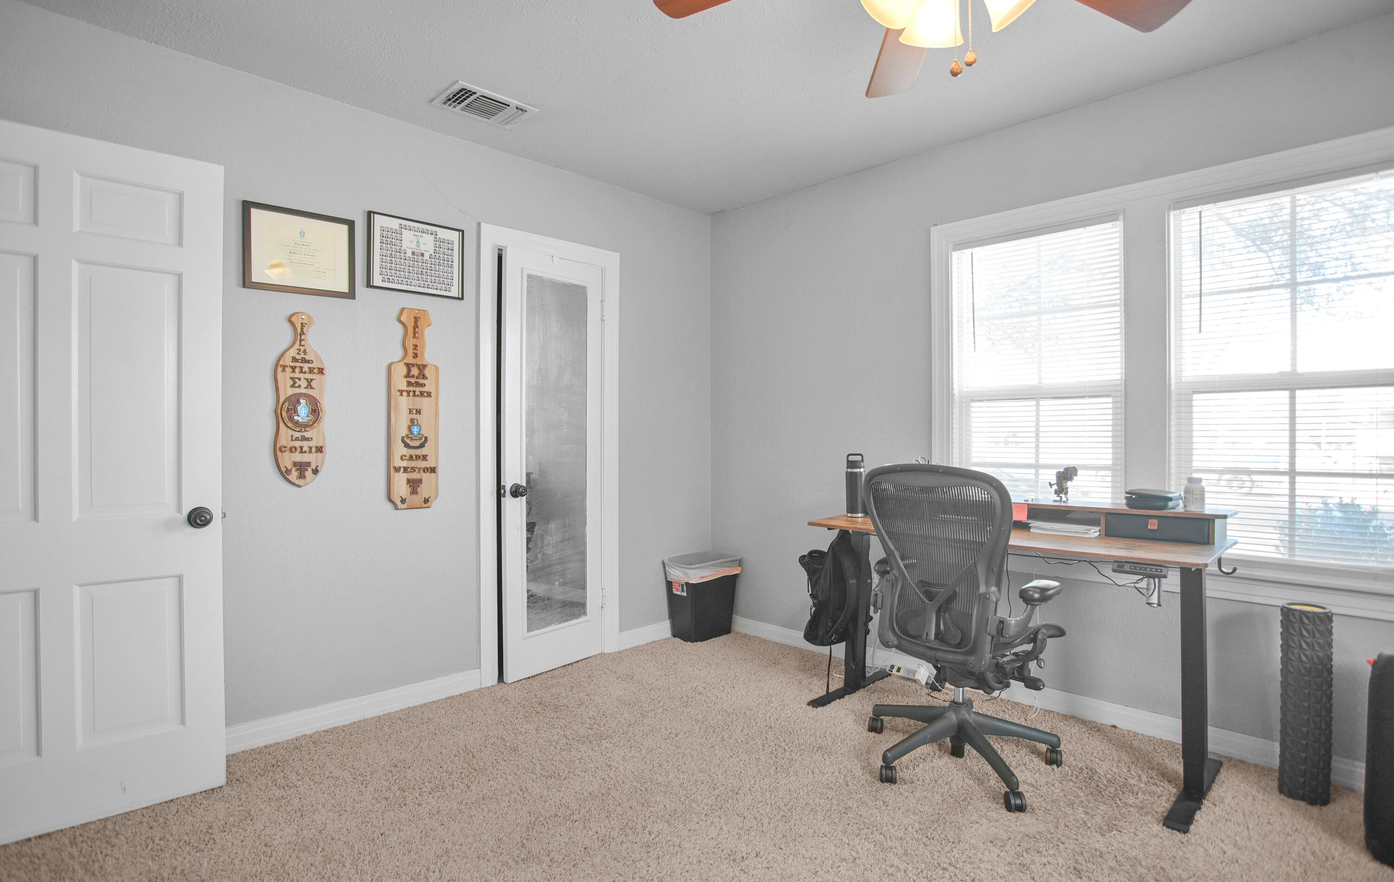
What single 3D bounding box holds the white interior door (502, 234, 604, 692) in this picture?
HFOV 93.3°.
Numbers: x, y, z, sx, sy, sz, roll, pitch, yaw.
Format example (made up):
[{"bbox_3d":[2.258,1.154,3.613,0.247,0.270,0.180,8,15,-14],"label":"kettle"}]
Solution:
[{"bbox_3d":[-0.692,0.105,3.217,0.037,1.993,0.575,0,0,43],"label":"white interior door"}]

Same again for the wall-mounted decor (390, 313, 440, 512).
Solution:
[{"bbox_3d":[-1.192,-0.136,2.776,0.200,0.840,0.022,0,0,-41],"label":"wall-mounted decor"}]

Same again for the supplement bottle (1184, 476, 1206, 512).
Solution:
[{"bbox_3d":[1.752,0.186,2.315,0.060,0.125,0.060,0,0,42],"label":"supplement bottle"}]

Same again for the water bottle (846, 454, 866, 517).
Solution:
[{"bbox_3d":[0.706,0.200,2.930,0.081,0.280,0.081,0,0,42],"label":"water bottle"}]

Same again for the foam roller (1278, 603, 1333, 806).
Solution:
[{"bbox_3d":[1.915,0.822,2.070,0.125,0.596,0.125,0,0,42],"label":"foam roller"}]

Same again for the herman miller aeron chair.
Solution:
[{"bbox_3d":[0.908,0.600,2.300,0.665,1.040,0.675,0,0,-41],"label":"herman miller aeron chair"}]

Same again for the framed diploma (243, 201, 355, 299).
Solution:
[{"bbox_3d":[-1.502,-0.713,2.504,0.372,0.315,0.022,0,0,-41],"label":"framed diploma"}]

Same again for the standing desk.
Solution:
[{"bbox_3d":[1.157,0.685,2.545,1.380,0.870,0.640,0,0,42],"label":"standing desk"}]

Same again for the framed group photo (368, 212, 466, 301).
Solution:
[{"bbox_3d":[-1.181,-0.773,2.785,0.390,0.310,0.020,0,0,-41],"label":"framed group photo"}]

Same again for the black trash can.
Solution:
[{"bbox_3d":[0.030,0.905,3.800,0.375,0.430,0.265,0,0,-41],"label":"black trash can"}]

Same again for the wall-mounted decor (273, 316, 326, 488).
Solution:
[{"bbox_3d":[-1.506,-0.157,2.501,0.172,0.660,0.022,0,0,-41],"label":"wall-mounted decor"}]

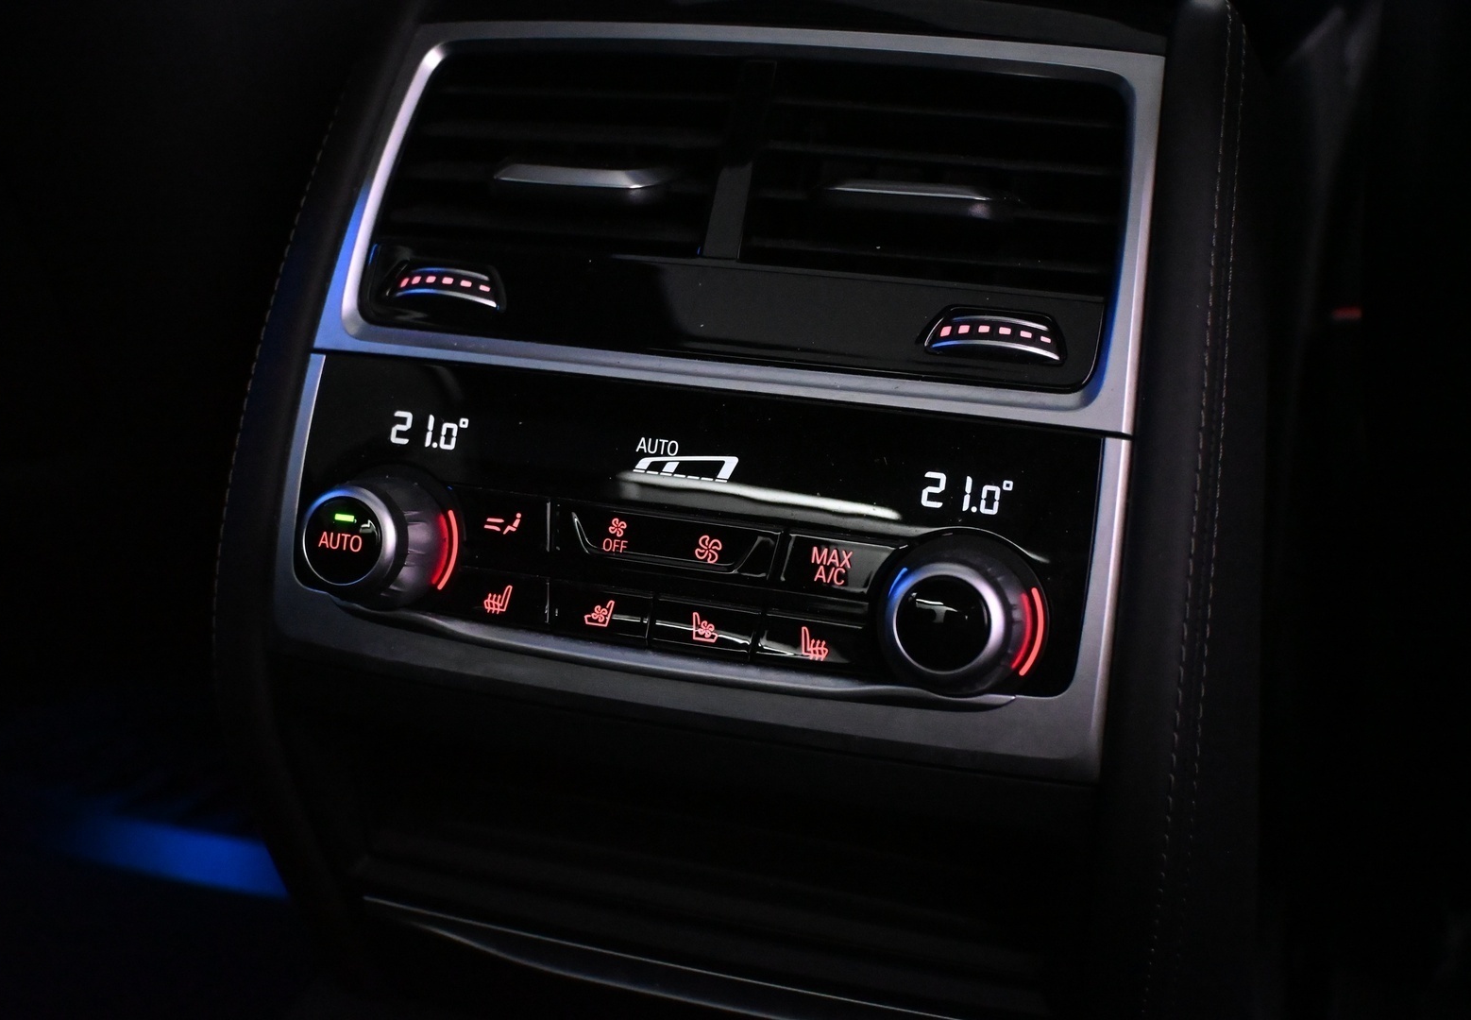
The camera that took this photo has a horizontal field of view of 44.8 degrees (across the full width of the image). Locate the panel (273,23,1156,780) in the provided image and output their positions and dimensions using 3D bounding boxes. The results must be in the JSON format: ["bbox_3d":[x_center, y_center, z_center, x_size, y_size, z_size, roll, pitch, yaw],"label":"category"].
[{"bbox_3d":[-0.009,-0.037,0.422,0.208,0.177,0.039,7,-9,17],"label":"panel"}]

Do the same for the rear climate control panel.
[{"bbox_3d":[-0.019,0.003,0.412,0.196,0.066,0.033,7,0,17],"label":"rear climate control panel"}]

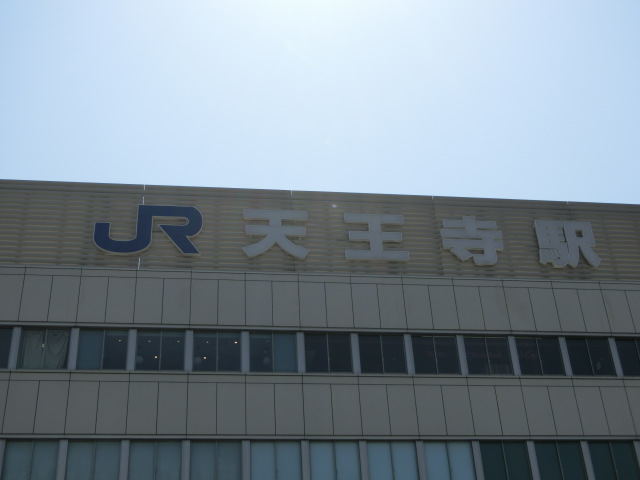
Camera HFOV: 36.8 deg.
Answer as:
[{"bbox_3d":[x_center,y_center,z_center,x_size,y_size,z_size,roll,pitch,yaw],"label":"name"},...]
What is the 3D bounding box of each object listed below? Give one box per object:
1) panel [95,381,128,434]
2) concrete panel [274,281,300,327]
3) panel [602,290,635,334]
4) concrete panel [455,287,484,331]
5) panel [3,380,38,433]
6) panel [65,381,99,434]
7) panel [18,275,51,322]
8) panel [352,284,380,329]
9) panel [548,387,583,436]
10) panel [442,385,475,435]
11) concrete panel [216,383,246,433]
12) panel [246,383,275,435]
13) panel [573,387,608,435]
[{"bbox_3d":[-6.796,5.515,31.551,0.970,1.865,0.100,2,-34,-8],"label":"panel"},{"bbox_3d":[-1.216,2.334,34.574,0.970,1.859,0.100,2,-34,-8],"label":"concrete panel"},{"bbox_3d":[10.438,2.519,33.689,0.900,1.720,0.120,2,-34,-8],"label":"panel"},{"bbox_3d":[5.507,2.549,35.503,0.970,1.859,0.100,2,-34,-8],"label":"concrete panel"},{"bbox_3d":[-9.678,5.423,31.155,0.970,1.865,0.100,2,-34,-8],"label":"panel"},{"bbox_3d":[-8.000,5.655,32.396,0.990,1.894,0.120,2,-34,-8],"label":"panel"},{"bbox_3d":[-10.186,2.103,34.426,0.990,1.884,0.120,2,-34,-8],"label":"panel"},{"bbox_3d":[1.665,2.426,34.972,0.970,1.859,0.100,2,-34,-8],"label":"panel"},{"bbox_3d":[8.832,6.192,34.716,0.990,1.894,0.120,2,-34,-8],"label":"panel"},{"bbox_3d":[4.730,5.884,33.135,0.970,1.865,0.100,2,-34,-8],"label":"panel"},{"bbox_3d":[-3.049,5.813,33.078,0.990,1.894,0.120,2,-34,-8],"label":"concrete panel"},{"bbox_3d":[-1.976,5.681,32.208,0.970,1.857,0.100,2,-34,-8],"label":"panel"},{"bbox_3d":[8.842,5.604,31.370,0.900,1.724,0.120,2,-34,-8],"label":"panel"}]

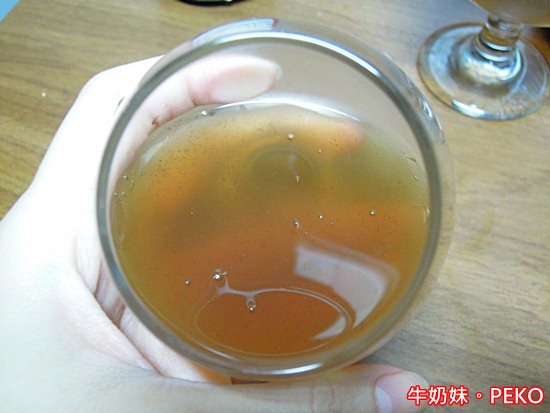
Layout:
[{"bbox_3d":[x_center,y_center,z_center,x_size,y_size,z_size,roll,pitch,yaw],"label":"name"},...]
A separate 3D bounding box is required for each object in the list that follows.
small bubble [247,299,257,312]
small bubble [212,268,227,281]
[{"bbox_3d":[-0.005,0.023,0.128,0.002,0.002,0.003,0,55,0],"label":"small bubble"},{"bbox_3d":[-0.013,0.016,0.132,0.003,0.003,0.003,0,55,0],"label":"small bubble"}]

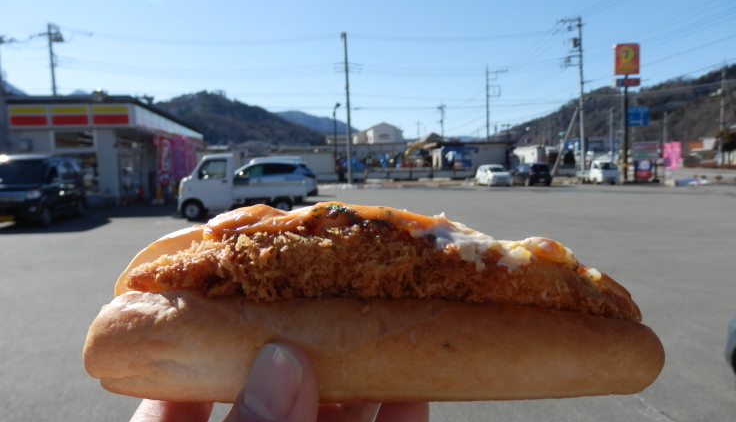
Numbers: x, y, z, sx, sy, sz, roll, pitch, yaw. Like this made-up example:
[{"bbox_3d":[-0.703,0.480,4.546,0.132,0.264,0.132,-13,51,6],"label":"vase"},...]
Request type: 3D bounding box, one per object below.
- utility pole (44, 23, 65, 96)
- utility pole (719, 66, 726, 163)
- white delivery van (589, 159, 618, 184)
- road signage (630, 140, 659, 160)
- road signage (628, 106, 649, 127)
[{"bbox_3d":[-24.374,-8.162,41.941,1.600,12.869,1.200,-1,5,0],"label":"utility pole"},{"bbox_3d":[39.274,-10.657,59.000,0.380,11.400,0.380,-2,5,0],"label":"utility pole"},{"bbox_3d":[17.302,-2.897,40.000,1.475,1.800,3.350,-2,5,-7],"label":"white delivery van"},{"bbox_3d":[21.092,-4.587,40.500,2.000,1.330,0.150,-1,5,8],"label":"road signage"},{"bbox_3d":[27.626,-9.635,54.423,2.300,1.980,0.120,-1,5,0],"label":"road signage"}]

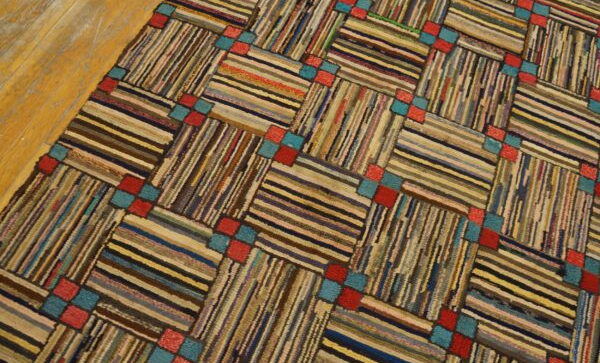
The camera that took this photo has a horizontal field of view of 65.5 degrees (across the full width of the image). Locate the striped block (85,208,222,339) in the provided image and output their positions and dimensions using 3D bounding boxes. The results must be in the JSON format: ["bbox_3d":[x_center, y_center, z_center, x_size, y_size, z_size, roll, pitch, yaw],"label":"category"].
[{"bbox_3d":[-0.309,0.190,1.005,0.244,0.012,0.254,23,65,5],"label":"striped block"}]

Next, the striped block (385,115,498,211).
[{"bbox_3d":[0.362,-0.045,1.181,0.262,0.012,0.255,23,65,5],"label":"striped block"}]

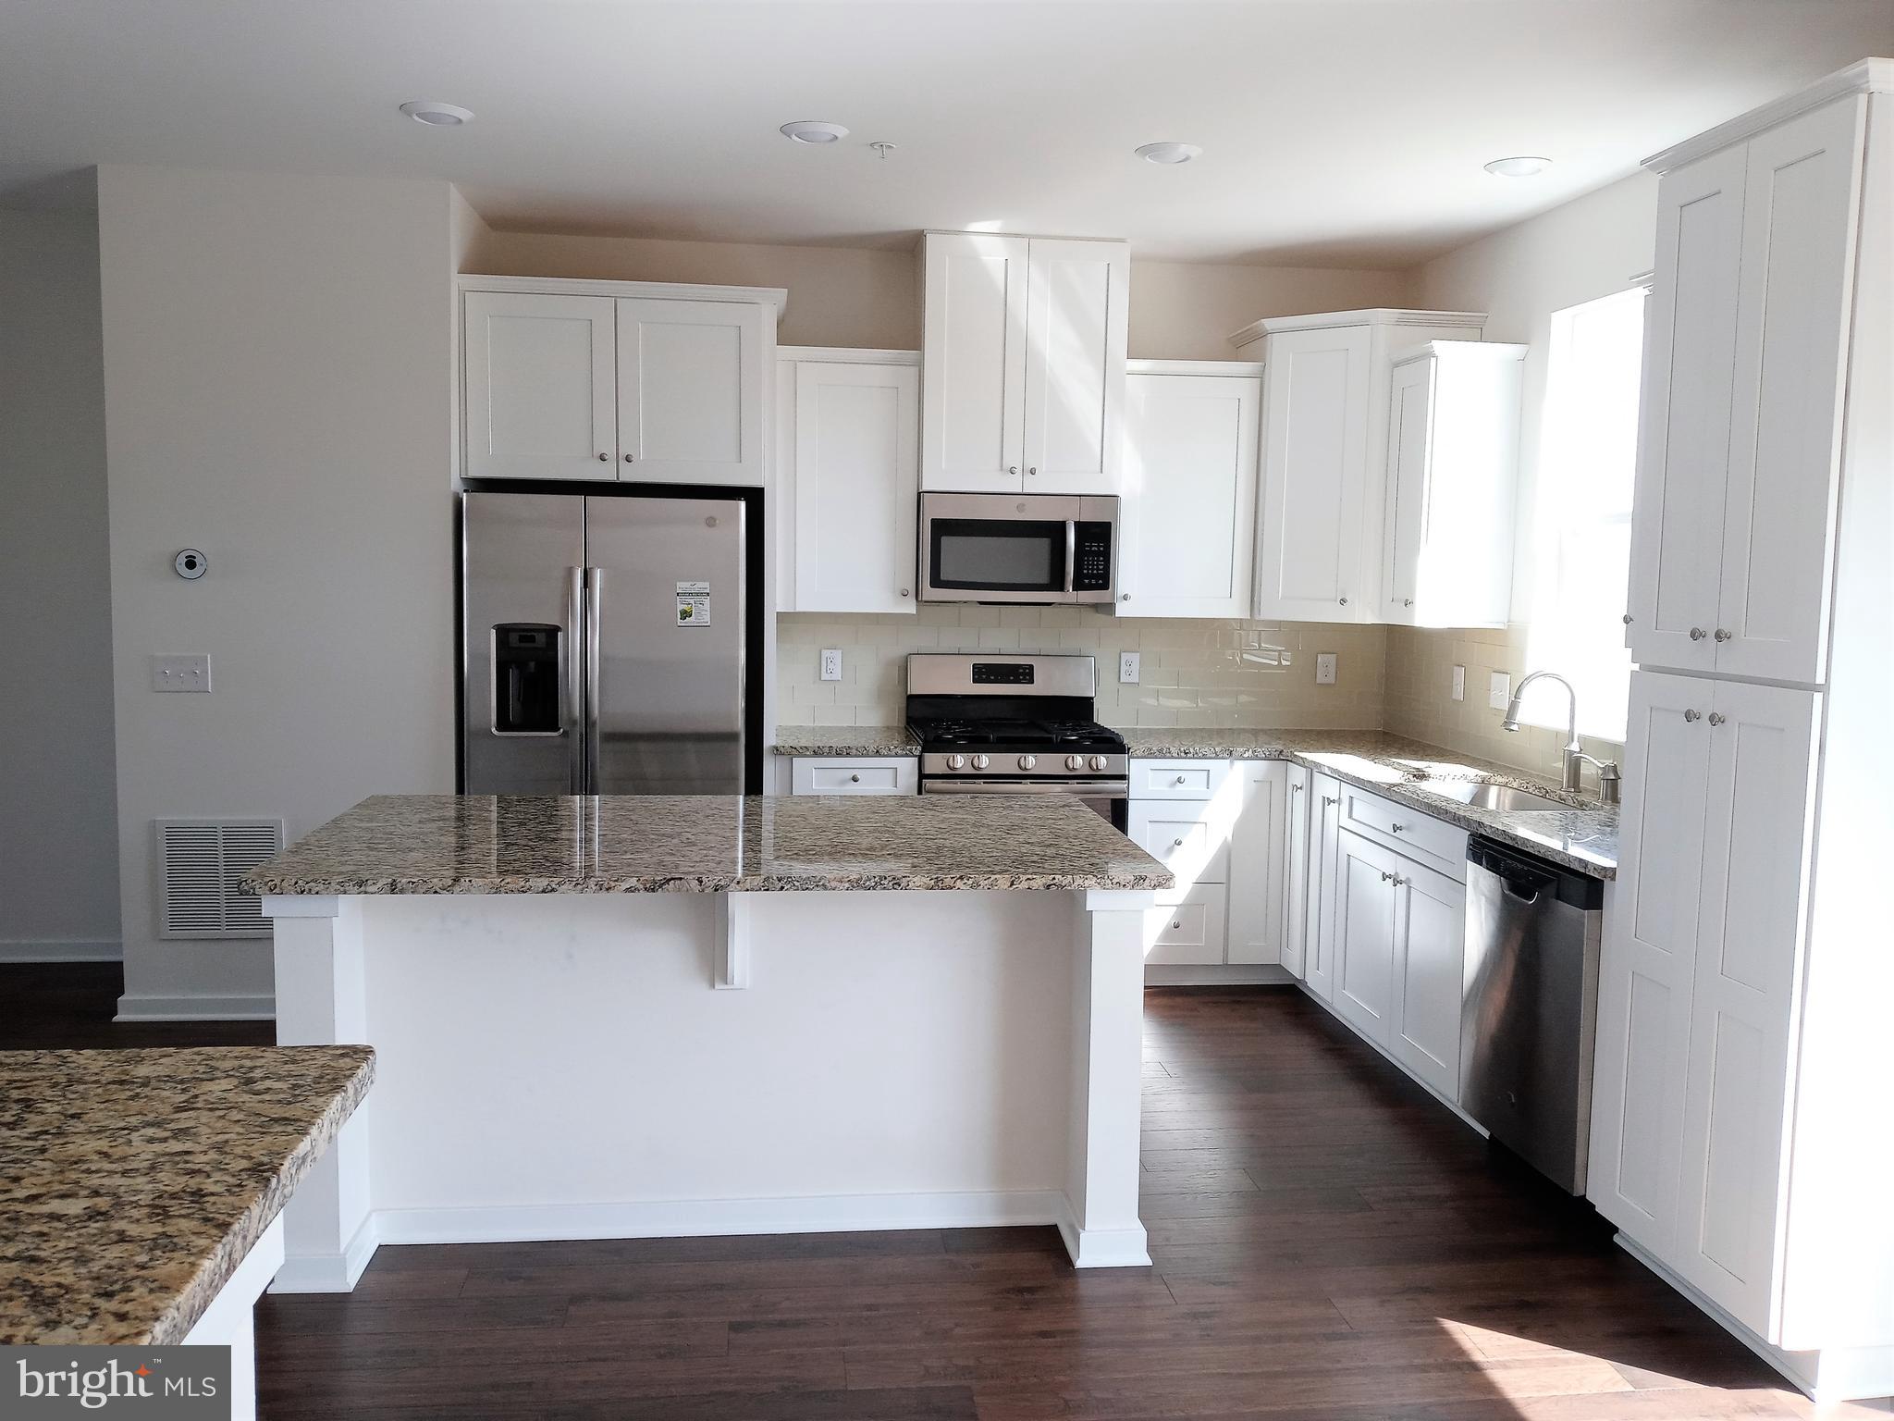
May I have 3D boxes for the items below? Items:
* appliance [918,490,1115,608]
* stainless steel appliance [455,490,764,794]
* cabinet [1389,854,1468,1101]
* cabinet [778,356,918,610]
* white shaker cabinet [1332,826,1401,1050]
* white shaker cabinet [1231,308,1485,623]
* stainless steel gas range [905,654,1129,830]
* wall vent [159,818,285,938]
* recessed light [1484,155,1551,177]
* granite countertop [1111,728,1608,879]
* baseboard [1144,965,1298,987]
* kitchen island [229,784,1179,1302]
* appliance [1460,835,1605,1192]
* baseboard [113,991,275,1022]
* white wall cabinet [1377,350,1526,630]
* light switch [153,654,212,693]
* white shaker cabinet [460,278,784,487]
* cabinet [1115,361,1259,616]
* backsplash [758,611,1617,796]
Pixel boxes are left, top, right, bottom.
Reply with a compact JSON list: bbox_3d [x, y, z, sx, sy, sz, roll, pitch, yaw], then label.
[{"bbox_3d":[0.255,-0.611,5.867,0.755,0.410,0.400,0,5,-7],"label":"appliance"},{"bbox_3d":[-1.176,0.137,5.500,0.910,1.760,0.860,0,5,-7],"label":"stainless steel appliance"},{"bbox_3d":[1.691,0.761,4.463,0.610,0.606,0.464,0,5,-7],"label":"cabinet"},{"bbox_3d":[-0.382,-0.853,5.791,0.520,0.955,0.343,0,5,-7],"label":"cabinet"},{"bbox_3d":[1.649,0.718,4.959,0.606,0.595,0.470,0,5,-7],"label":"white shaker cabinet"},{"bbox_3d":[1.602,-0.921,5.938,0.913,1.141,0.714,5,7,38],"label":"white shaker cabinet"},{"bbox_3d":[0.246,0.416,5.803,0.752,1.195,0.670,0,5,-7],"label":"stainless steel gas range"},{"bbox_3d":[-2.402,0.562,5.072,0.405,0.401,0.018,0,5,-7],"label":"wall vent"},{"bbox_3d":[1.679,-1.591,4.501,0.186,0.030,0.186,0,5,-7],"label":"recessed light"},{"bbox_3d":[1.359,0.234,4.850,1.229,0.034,2.821,0,5,-7],"label":"granite countertop"},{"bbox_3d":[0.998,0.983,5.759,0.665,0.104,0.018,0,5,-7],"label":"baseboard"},{"bbox_3d":[-0.526,0.742,3.720,1.897,0.914,1.105,0,5,-7],"label":"kitchen island"},{"bbox_3d":[1.750,0.766,3.916,0.607,0.830,0.615,0,5,-7],"label":"appliance"},{"bbox_3d":[-2.224,0.991,5.134,1.055,0.092,0.016,0,5,-7],"label":"baseboard"},{"bbox_3d":[1.750,-0.773,5.349,0.349,0.953,0.352,0,5,-7],"label":"white wall cabinet"},{"bbox_3d":[-2.502,-0.120,5.010,0.169,0.116,0.010,0,5,-7],"label":"light switch"},{"bbox_3d":[-1.138,-1.143,5.515,1.076,0.669,0.656,0,5,-7],"label":"white shaker cabinet"},{"bbox_3d":[0.899,-0.844,5.944,0.531,0.955,0.343,0,5,-7],"label":"cabinet"},{"bbox_3d":[0.738,-0.025,4.789,2.495,0.456,2.765,0,5,-7],"label":"backsplash"}]

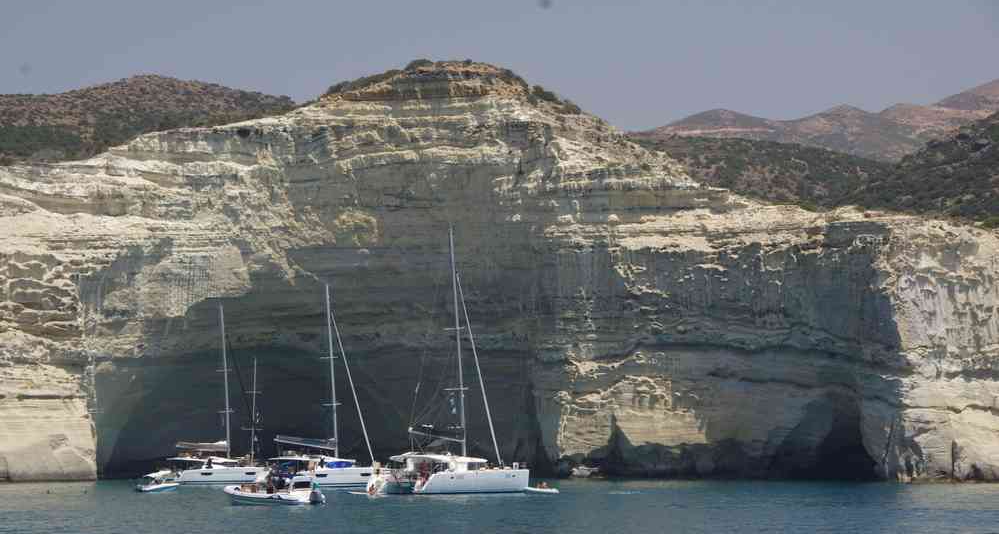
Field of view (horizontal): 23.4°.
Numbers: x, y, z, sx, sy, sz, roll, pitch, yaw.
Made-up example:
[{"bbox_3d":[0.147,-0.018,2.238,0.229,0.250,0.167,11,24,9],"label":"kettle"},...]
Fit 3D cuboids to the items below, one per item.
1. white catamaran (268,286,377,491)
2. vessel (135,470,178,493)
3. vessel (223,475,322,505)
[{"bbox_3d":[-17.484,12.452,248.280,13.000,21.300,7.200,3,-5,-34],"label":"white catamaran"},{"bbox_3d":[-30.995,19.421,218.152,4.600,2.150,1.900,3,-5,-30],"label":"vessel"},{"bbox_3d":[-15.221,15.223,163.312,7.000,2.150,2.500,-1,-4,10],"label":"vessel"}]

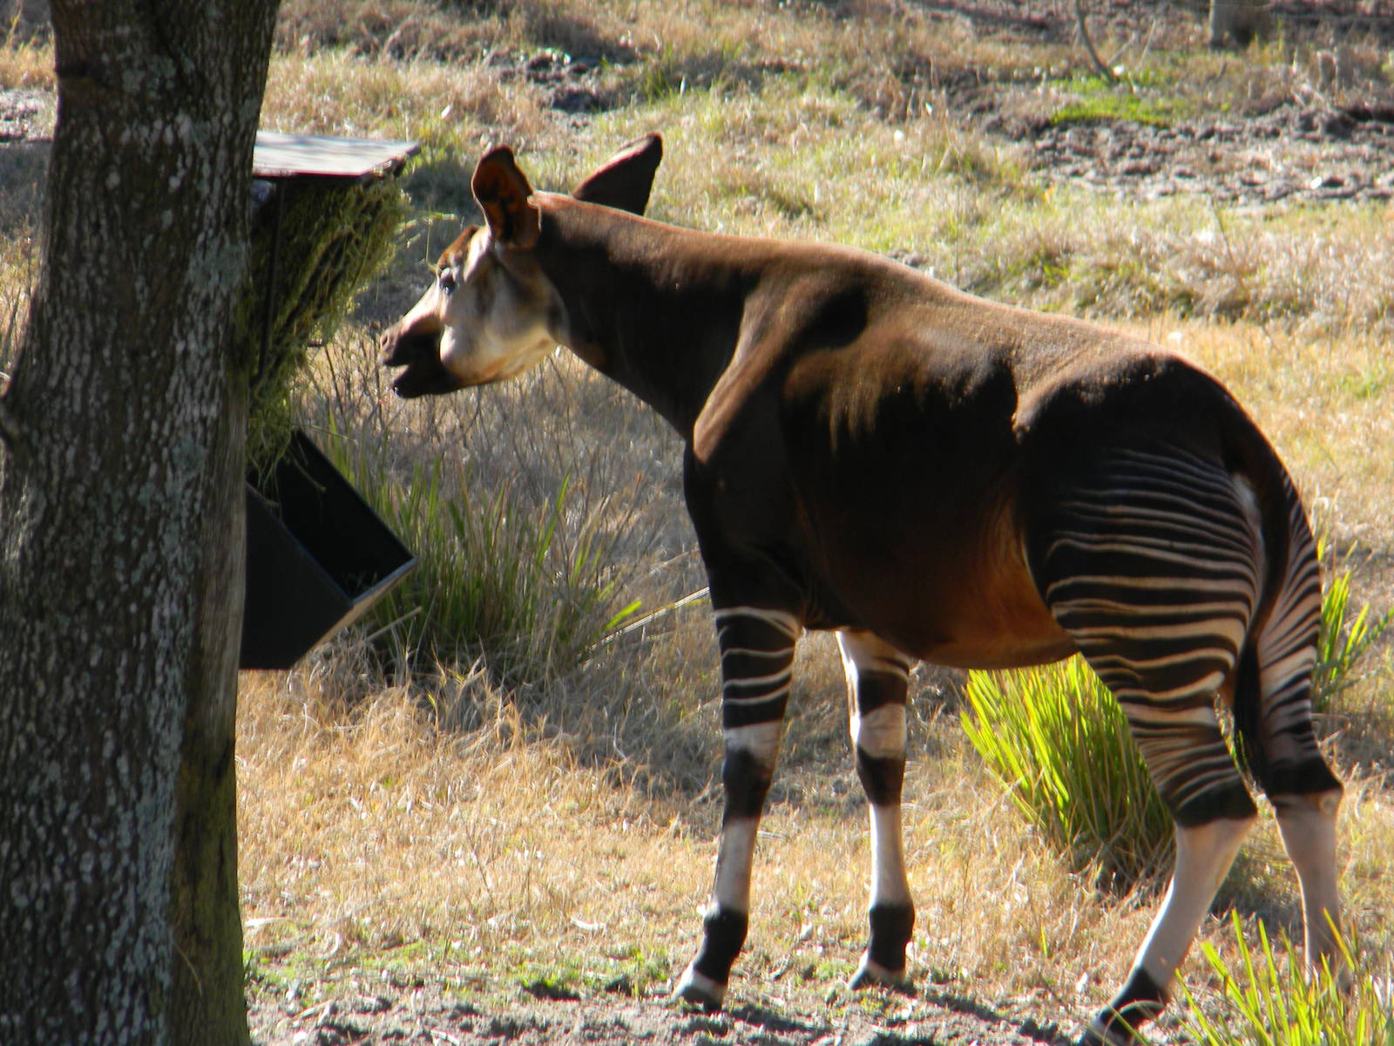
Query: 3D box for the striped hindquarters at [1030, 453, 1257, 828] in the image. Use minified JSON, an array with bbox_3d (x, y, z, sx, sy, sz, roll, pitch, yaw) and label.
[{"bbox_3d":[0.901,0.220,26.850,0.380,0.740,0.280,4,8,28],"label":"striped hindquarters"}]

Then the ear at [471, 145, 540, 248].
[{"bbox_3d":[-0.389,-0.664,27.450,0.130,0.215,0.080,-3,10,34],"label":"ear"}]

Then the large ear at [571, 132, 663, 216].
[{"bbox_3d":[-0.175,-0.700,27.650,0.250,0.130,0.075,-42,-9,-15],"label":"large ear"}]

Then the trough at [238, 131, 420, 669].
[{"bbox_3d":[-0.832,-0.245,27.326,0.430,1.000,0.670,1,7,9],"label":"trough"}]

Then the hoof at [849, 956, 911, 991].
[{"bbox_3d":[0.373,0.915,27.400,0.120,0.072,0.090,3,8,25],"label":"hoof"}]

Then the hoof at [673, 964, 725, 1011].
[{"bbox_3d":[0.003,0.936,27.200,0.105,0.085,0.085,4,9,30],"label":"hoof"}]

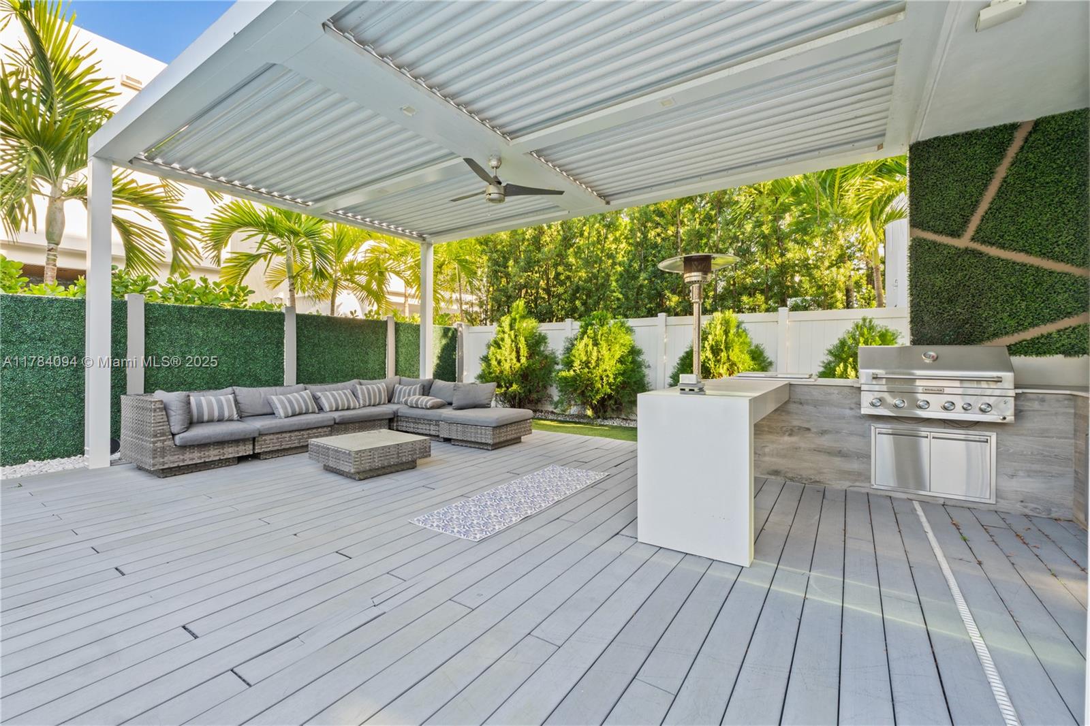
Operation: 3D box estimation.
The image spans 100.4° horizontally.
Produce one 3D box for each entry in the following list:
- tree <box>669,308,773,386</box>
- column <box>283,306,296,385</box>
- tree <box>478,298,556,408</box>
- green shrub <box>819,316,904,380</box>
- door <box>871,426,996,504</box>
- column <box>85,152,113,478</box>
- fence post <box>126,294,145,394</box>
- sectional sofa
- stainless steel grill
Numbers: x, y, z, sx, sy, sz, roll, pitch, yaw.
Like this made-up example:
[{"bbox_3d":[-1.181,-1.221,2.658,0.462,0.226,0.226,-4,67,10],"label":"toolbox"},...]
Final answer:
[{"bbox_3d":[2.621,0.129,6.768,1.523,1.826,1.232,1,1,34],"label":"tree"},{"bbox_3d":[-3.906,0.096,6.957,0.127,1.859,0.127,1,1,34],"label":"column"},{"bbox_3d":[-0.541,-0.103,8.886,1.546,2.218,1.232,1,1,34],"label":"tree"},{"bbox_3d":[4.085,0.241,5.787,1.344,1.635,1.176,1,1,34],"label":"green shrub"},{"bbox_3d":[2.982,0.768,3.512,0.738,0.514,0.034,1,1,34],"label":"door"},{"bbox_3d":[-4.520,-0.504,4.576,0.153,3.102,0.155,1,1,34],"label":"column"},{"bbox_3d":[-4.962,0.111,5.502,0.135,1.879,0.140,1,1,34],"label":"fence post"},{"bbox_3d":[-2.188,0.650,5.269,2.582,0.784,3.511,1,1,34],"label":"sectional sofa"},{"bbox_3d":[3.090,0.141,3.668,0.896,0.562,0.638,1,1,34],"label":"stainless steel grill"}]

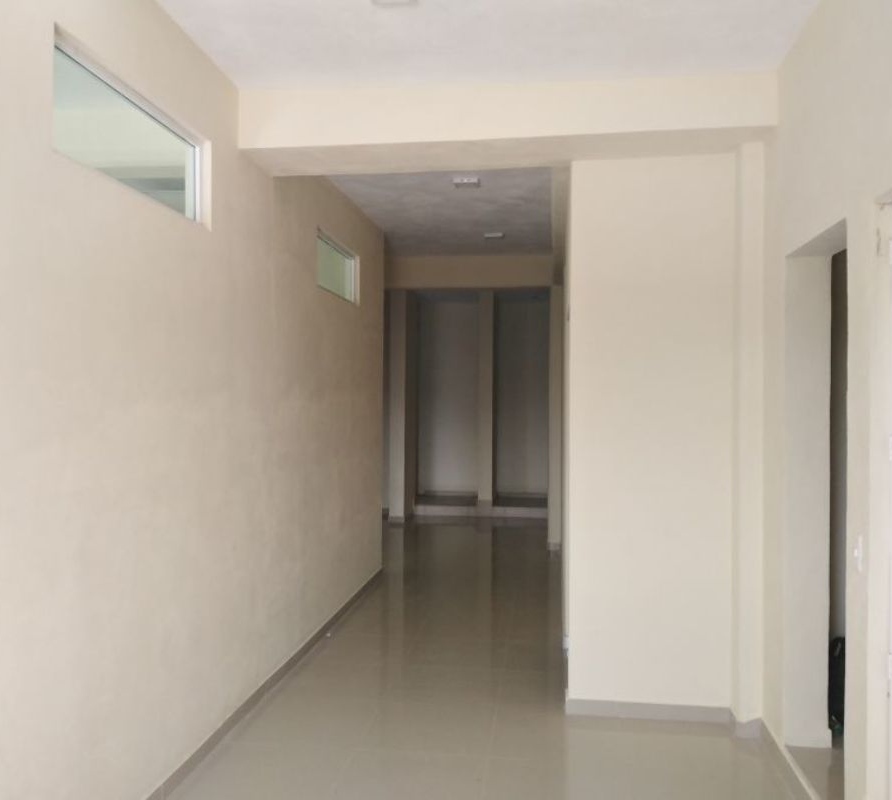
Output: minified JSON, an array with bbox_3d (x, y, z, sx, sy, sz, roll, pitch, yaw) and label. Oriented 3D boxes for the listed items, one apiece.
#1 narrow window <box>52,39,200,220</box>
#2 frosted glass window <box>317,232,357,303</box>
[{"bbox_3d":[-1.194,-0.965,3.046,0.070,0.394,1.138,0,0,7],"label":"narrow window"},{"bbox_3d":[-0.832,-0.955,5.899,0.070,0.396,1.179,0,0,7],"label":"frosted glass window"}]

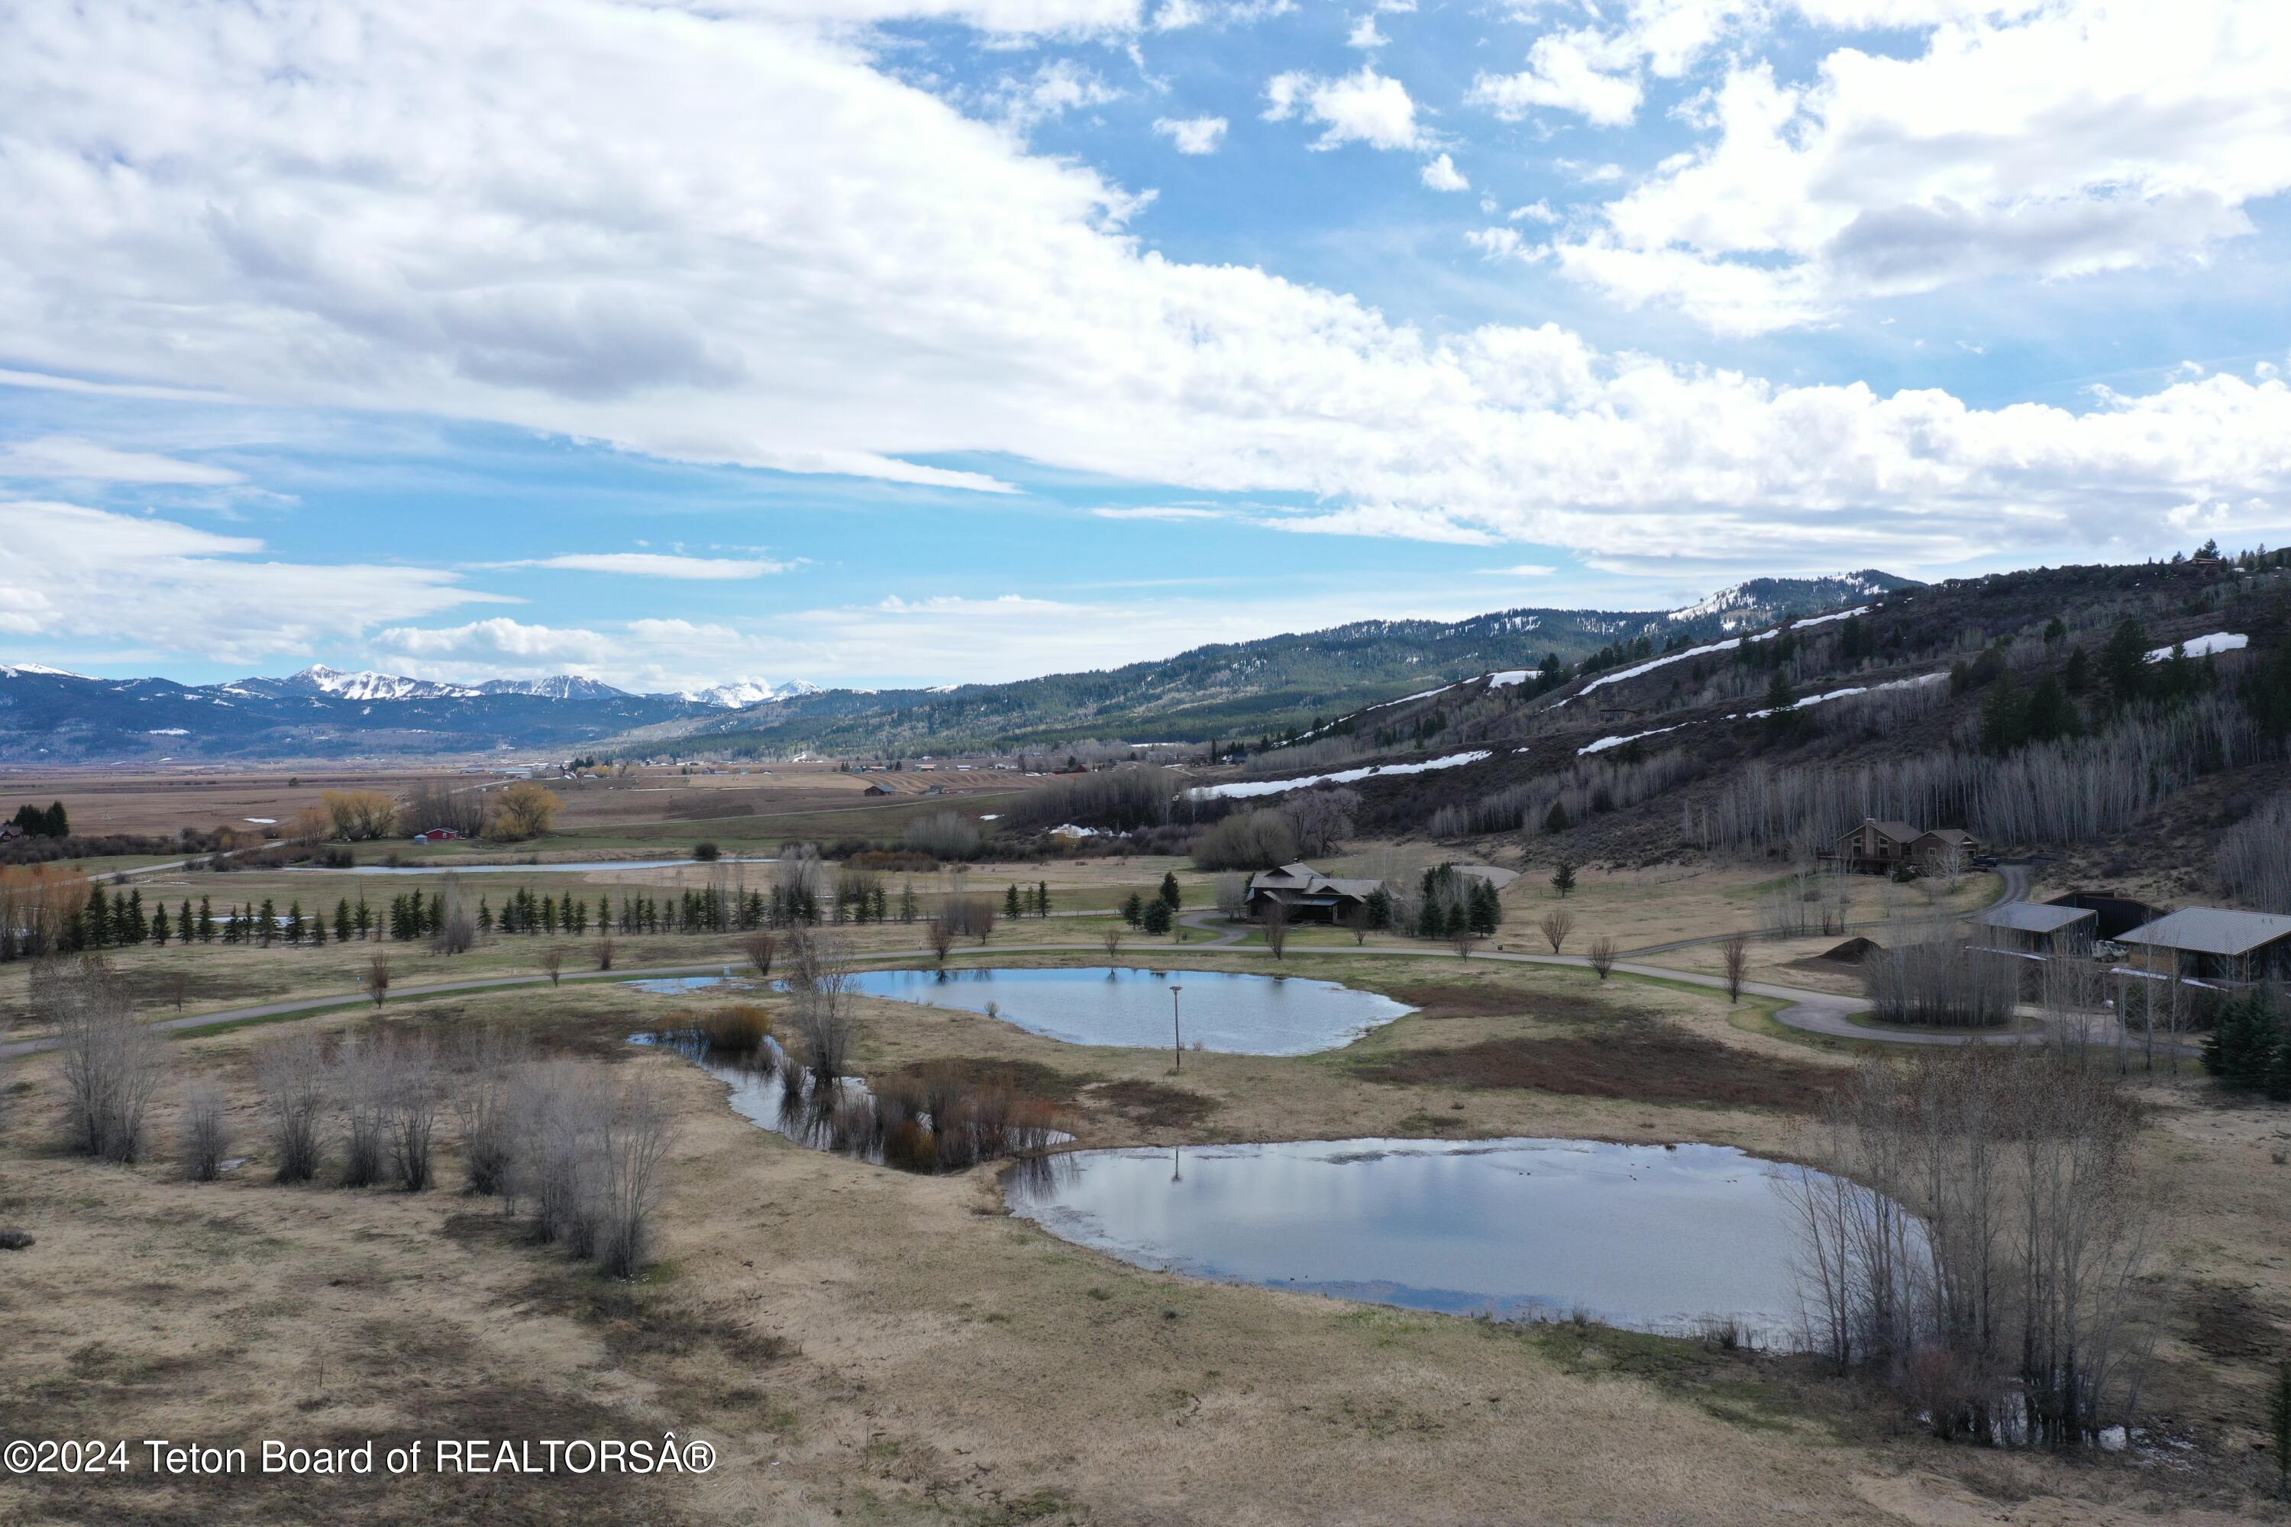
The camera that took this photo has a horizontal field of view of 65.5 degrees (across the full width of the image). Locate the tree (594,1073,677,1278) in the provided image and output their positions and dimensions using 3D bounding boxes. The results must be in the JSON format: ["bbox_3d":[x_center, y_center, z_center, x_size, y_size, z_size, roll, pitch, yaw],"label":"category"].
[{"bbox_3d":[-23.705,19.138,82.800,3.909,9.486,3.909,0,0,0],"label":"tree"}]

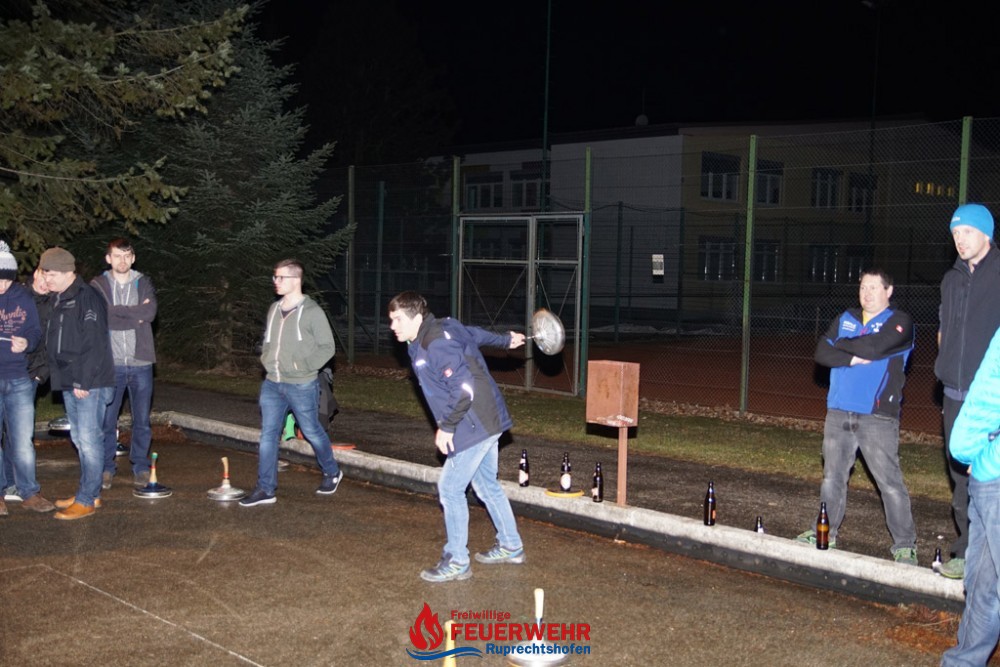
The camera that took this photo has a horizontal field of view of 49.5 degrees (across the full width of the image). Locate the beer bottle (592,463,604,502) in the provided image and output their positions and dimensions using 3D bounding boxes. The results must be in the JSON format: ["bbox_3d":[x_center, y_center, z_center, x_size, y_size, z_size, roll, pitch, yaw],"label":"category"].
[{"bbox_3d":[0.667,1.001,7.301,0.068,0.260,0.068,1,4,0],"label":"beer bottle"}]

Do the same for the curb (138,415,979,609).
[{"bbox_3d":[-0.423,1.130,8.221,7.850,0.190,0.140,5,5,42],"label":"curb"}]

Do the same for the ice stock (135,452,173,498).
[{"bbox_3d":[-2.548,1.037,7.965,0.275,0.320,0.275,1,4,0],"label":"ice stock"}]

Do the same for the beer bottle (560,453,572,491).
[{"bbox_3d":[0.465,0.956,7.521,0.068,0.260,0.068,1,4,0],"label":"beer bottle"}]

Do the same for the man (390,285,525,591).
[{"bbox_3d":[-0.247,0.565,6.235,0.800,1.600,0.580,1,4,-5],"label":"man"}]

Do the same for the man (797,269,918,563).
[{"bbox_3d":[2.230,0.491,6.668,0.600,1.790,0.420,4,5,38],"label":"man"}]

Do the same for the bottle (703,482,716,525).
[{"bbox_3d":[1.289,1.042,6.641,0.068,0.260,0.068,1,4,0],"label":"bottle"}]

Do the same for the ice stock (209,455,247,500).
[{"bbox_3d":[-2.003,1.057,7.952,0.275,0.304,0.275,1,4,0],"label":"ice stock"}]

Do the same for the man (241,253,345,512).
[{"bbox_3d":[-1.527,0.331,7.975,0.530,1.770,0.720,4,5,39],"label":"man"}]

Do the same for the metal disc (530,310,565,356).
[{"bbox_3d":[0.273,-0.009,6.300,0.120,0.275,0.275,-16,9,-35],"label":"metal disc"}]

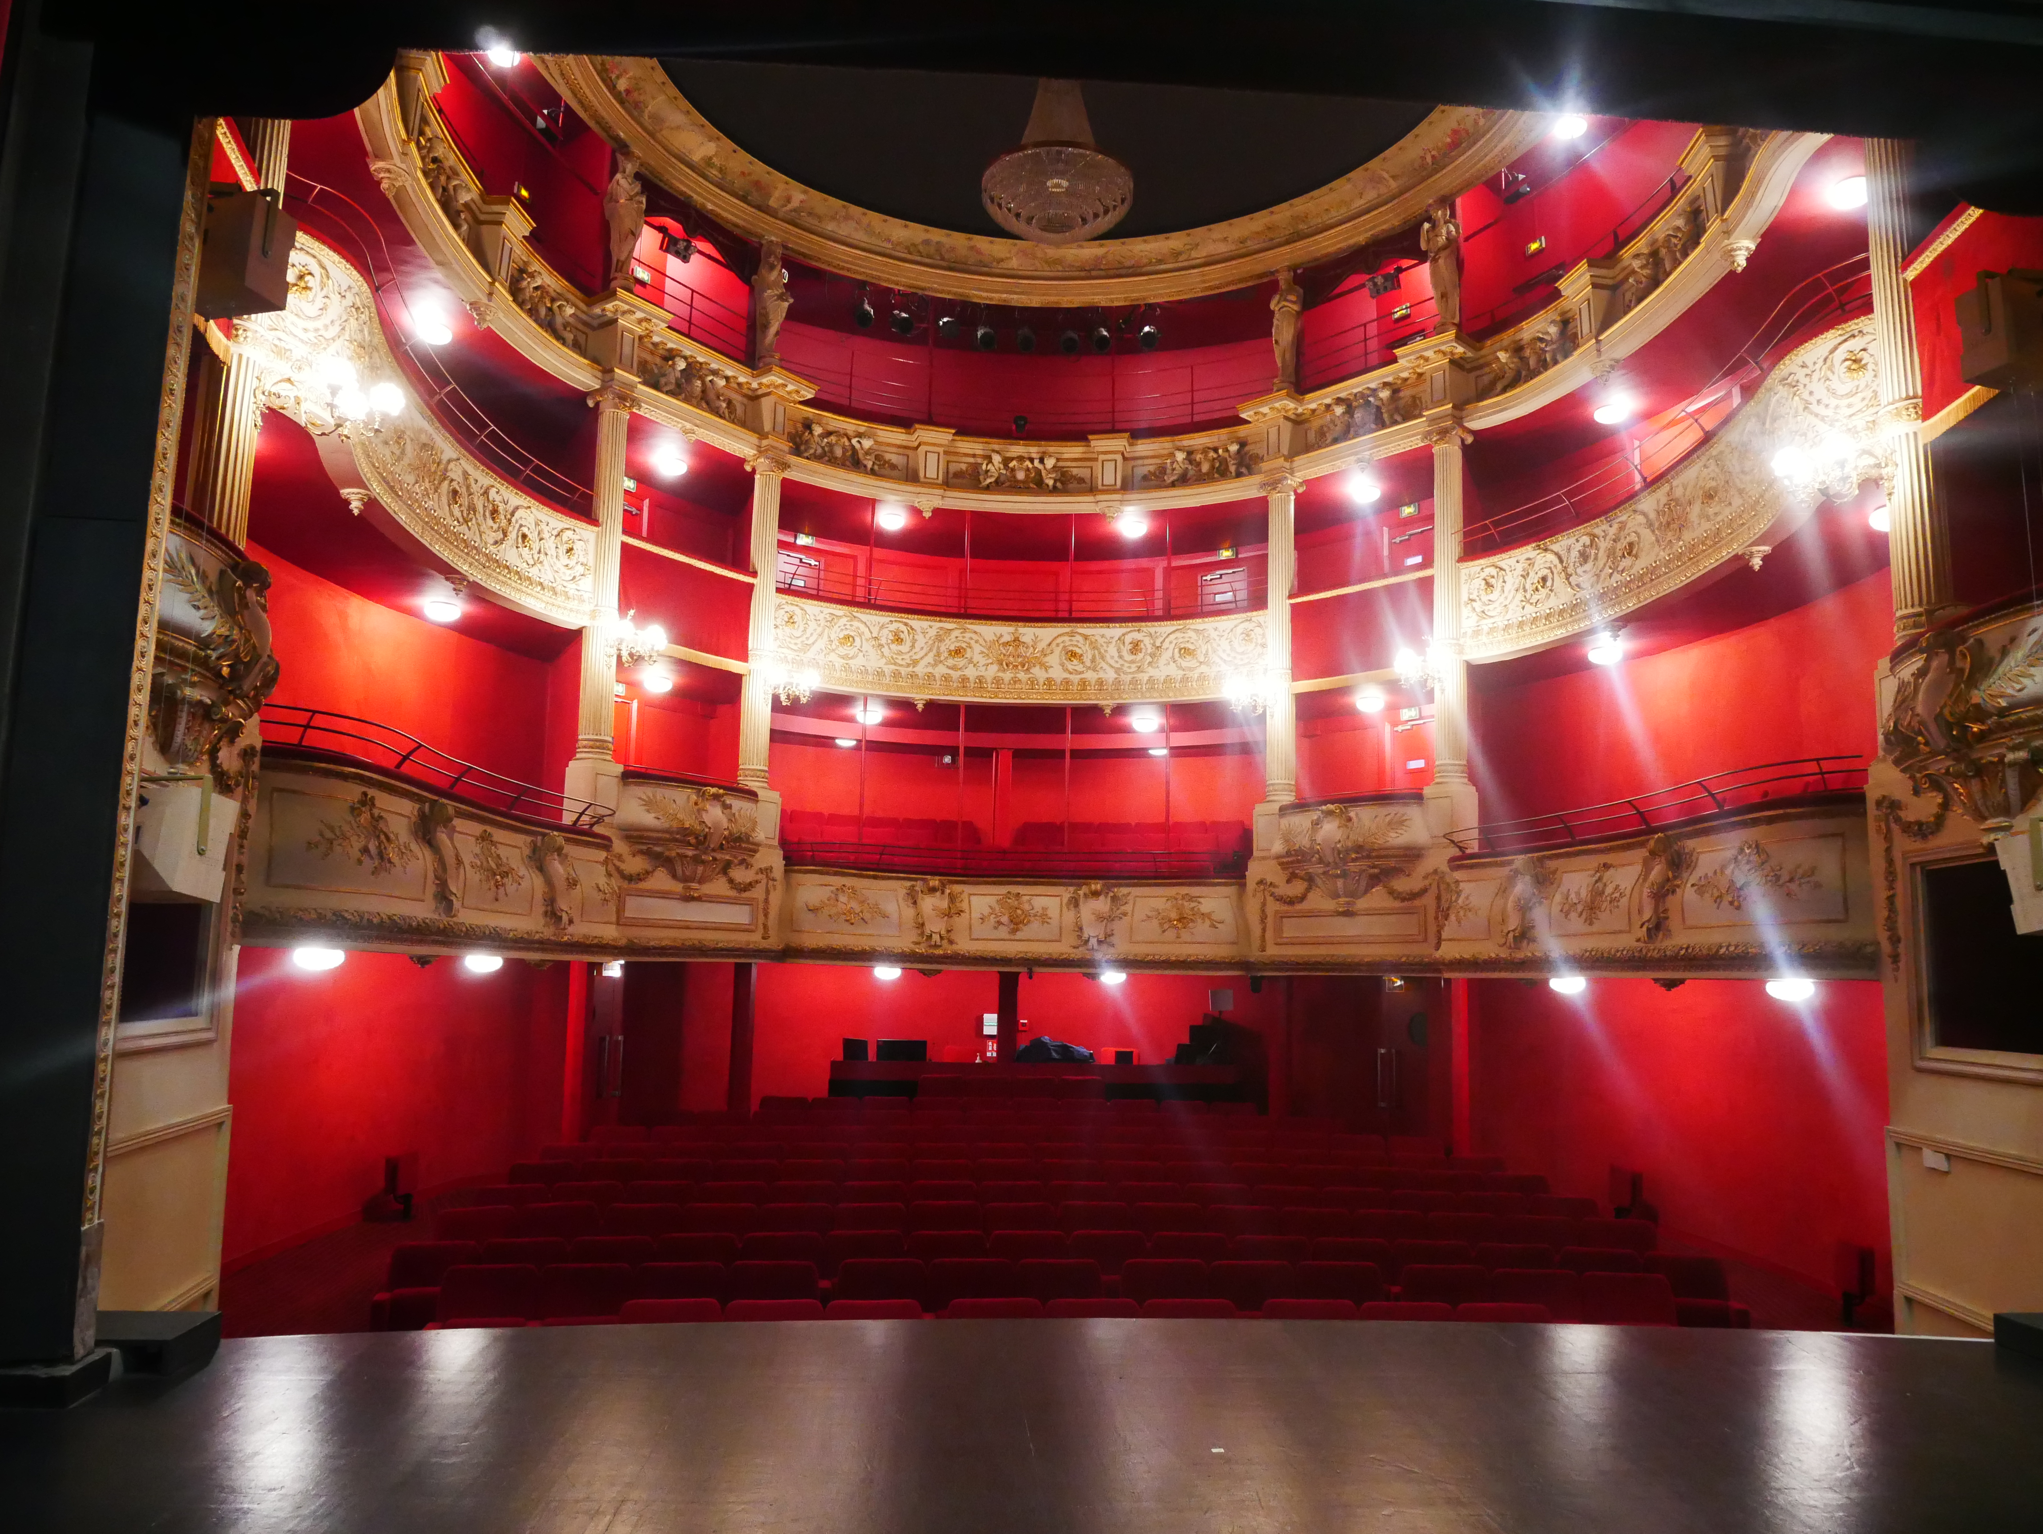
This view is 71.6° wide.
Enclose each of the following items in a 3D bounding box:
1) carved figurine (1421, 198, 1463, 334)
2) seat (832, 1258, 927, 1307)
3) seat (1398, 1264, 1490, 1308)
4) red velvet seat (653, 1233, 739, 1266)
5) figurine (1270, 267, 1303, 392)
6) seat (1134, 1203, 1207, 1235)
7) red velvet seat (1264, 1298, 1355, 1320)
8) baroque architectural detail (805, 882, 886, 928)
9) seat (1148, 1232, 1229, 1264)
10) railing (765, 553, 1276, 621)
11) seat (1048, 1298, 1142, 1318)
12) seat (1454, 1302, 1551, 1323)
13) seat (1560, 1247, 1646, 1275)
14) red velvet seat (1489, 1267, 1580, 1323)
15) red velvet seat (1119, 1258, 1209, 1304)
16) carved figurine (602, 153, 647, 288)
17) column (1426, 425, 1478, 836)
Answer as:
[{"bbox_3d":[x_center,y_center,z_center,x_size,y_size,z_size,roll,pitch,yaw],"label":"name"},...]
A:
[{"bbox_3d":[4.239,-5.013,14.127,0.400,1.340,0.350,-4,-10,37],"label":"carved figurine"},{"bbox_3d":[-0.821,3.411,8.348,0.550,0.870,0.580,2,-8,-7],"label":"seat"},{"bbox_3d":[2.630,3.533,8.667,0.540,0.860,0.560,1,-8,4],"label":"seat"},{"bbox_3d":[-2.086,3.447,8.995,0.540,0.860,0.560,3,-8,-12],"label":"red velvet seat"},{"bbox_3d":[3.001,-4.975,16.108,0.360,1.436,0.320,-4,-10,36],"label":"figurine"},{"bbox_3d":[1.075,3.610,10.118,0.550,0.870,0.580,1,-8,-1],"label":"seat"},{"bbox_3d":[1.580,3.350,7.566,0.540,0.880,0.580,1,-8,2],"label":"red velvet seat"},{"bbox_3d":[-1.908,1.503,15.435,0.928,0.505,0.130,5,-9,-27],"label":"baroque architectural detail"},{"bbox_3d":[1.105,3.487,9.114,0.540,0.880,0.580,1,-8,0],"label":"seat"},{"bbox_3d":[0.012,-1.885,15.532,5.300,0.380,0.920,2,-8,-3],"label":"railing"},{"bbox_3d":[0.408,3.390,7.662,0.550,0.870,0.580,2,-8,-3],"label":"seat"},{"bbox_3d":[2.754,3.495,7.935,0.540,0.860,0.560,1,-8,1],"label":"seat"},{"bbox_3d":[3.753,3.563,8.987,0.550,0.870,0.580,0,-8,7],"label":"seat"},{"bbox_3d":[3.135,3.503,8.438,0.550,0.870,0.580,0,-8,6],"label":"red velvet seat"},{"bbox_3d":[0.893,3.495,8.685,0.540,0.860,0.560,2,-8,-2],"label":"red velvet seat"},{"bbox_3d":[-3.812,-5.271,13.629,0.400,1.360,0.350,8,-10,-43],"label":"carved figurine"},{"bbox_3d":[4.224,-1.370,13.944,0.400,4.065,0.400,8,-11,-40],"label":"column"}]

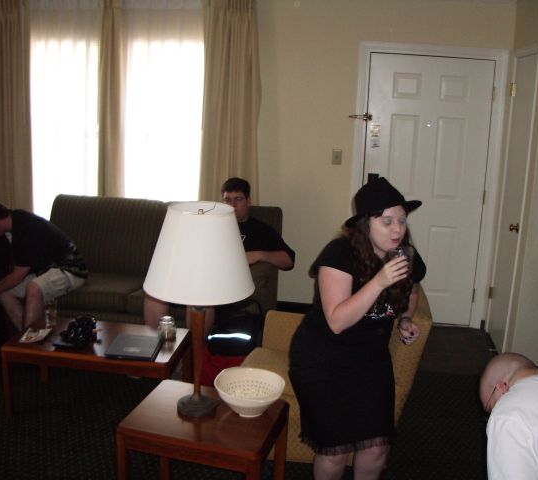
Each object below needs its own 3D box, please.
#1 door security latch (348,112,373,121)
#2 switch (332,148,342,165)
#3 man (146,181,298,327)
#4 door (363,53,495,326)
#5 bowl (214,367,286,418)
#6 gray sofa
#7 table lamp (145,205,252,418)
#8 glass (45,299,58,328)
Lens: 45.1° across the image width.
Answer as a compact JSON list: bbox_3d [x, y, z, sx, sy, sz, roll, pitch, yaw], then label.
[{"bbox_3d":[0.680,-0.911,4.795,0.170,0.055,0.060,4,12,6],"label":"door security latch"},{"bbox_3d":[0.515,-0.623,4.907,0.070,0.115,0.012,4,12,6],"label":"switch"},{"bbox_3d":[-0.302,0.188,4.268,0.720,1.140,0.900,8,13,25],"label":"man"},{"bbox_3d":[1.159,-0.349,4.904,0.915,2.032,0.050,4,12,6],"label":"door"},{"bbox_3d":[-0.072,0.596,2.446,0.265,0.125,0.265,2,12,-1],"label":"bowl"},{"bbox_3d":[-0.839,0.228,4.612,1.850,0.870,0.930,4,12,6],"label":"gray sofa"},{"bbox_3d":[-0.259,0.257,2.387,0.410,0.800,0.410,4,12,6],"label":"table lamp"},{"bbox_3d":[-1.195,0.414,3.547,0.065,0.140,0.065,4,12,6],"label":"glass"}]

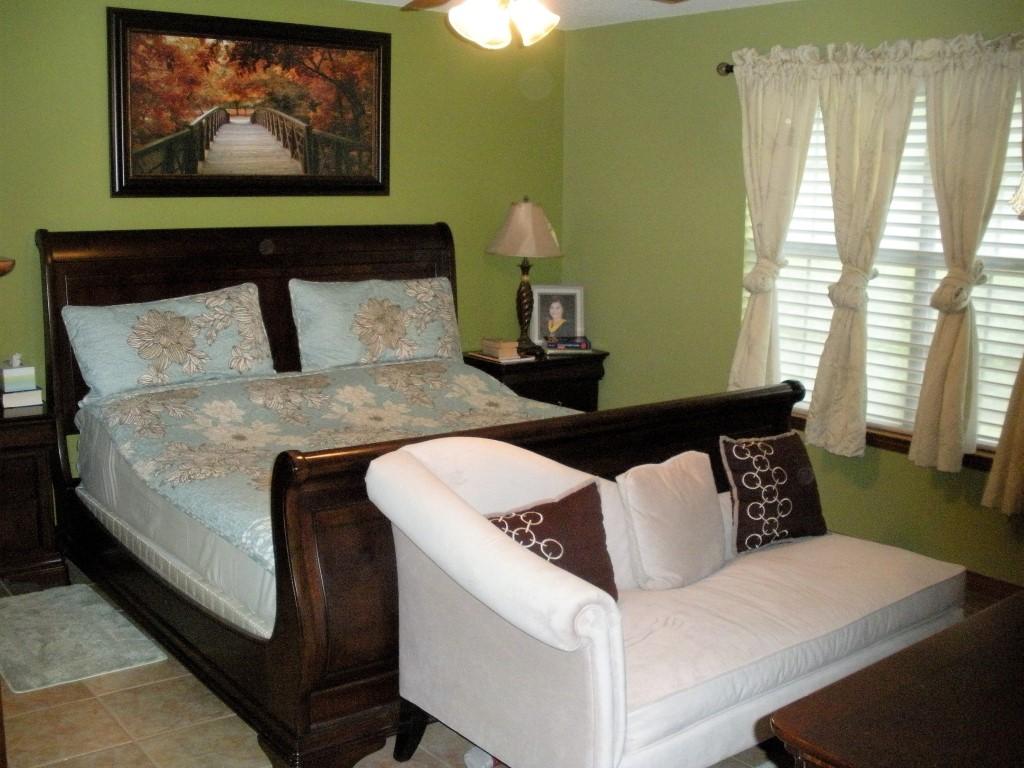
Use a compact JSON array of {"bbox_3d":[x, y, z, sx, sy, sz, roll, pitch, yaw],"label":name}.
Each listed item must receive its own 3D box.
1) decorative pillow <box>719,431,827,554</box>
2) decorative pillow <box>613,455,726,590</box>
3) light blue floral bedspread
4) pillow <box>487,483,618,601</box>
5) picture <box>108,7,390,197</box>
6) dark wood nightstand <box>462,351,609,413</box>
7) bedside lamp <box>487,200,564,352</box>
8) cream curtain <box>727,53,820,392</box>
[{"bbox_3d":[0.836,0.332,3.462,0.383,0.377,0.122,-4,-11,-34],"label":"decorative pillow"},{"bbox_3d":[0.453,0.392,3.113,0.342,0.367,0.143,-9,0,-30],"label":"decorative pillow"},{"bbox_3d":[-0.407,0.188,4.189,1.999,0.275,1.795,-7,13,-37],"label":"light blue floral bedspread"},{"bbox_3d":[0.087,0.452,2.765,0.388,0.367,0.133,-12,3,-34],"label":"pillow"},{"bbox_3d":[-1.150,-1.280,4.960,1.397,0.780,0.051,-7,13,-37],"label":"picture"},{"bbox_3d":[0.094,0.174,5.919,0.745,0.714,0.469,-7,13,-37],"label":"dark wood nightstand"},{"bbox_3d":[0.074,-0.576,5.695,0.408,0.847,0.408,-7,13,-37],"label":"bedside lamp"},{"bbox_3d":[1.182,-0.651,4.958,0.112,1.765,0.469,-7,13,-37],"label":"cream curtain"}]

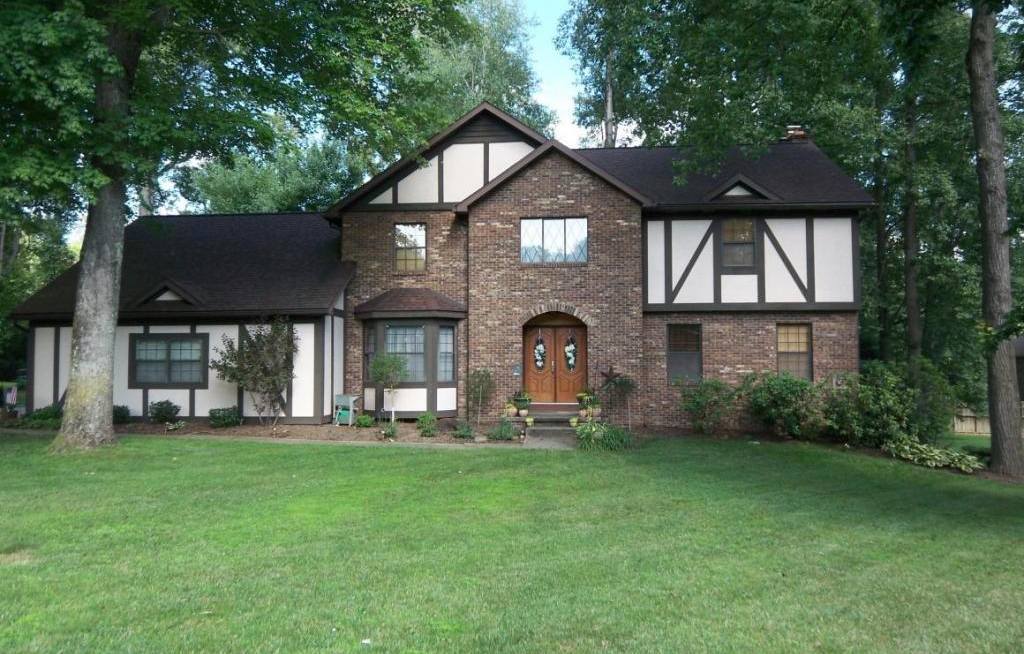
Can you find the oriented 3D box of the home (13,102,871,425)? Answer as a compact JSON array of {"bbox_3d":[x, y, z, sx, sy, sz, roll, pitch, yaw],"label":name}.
[{"bbox_3d":[-1.530,-1.683,21.705,21.900,8.700,10.400,0,-2,5],"label":"home"}]

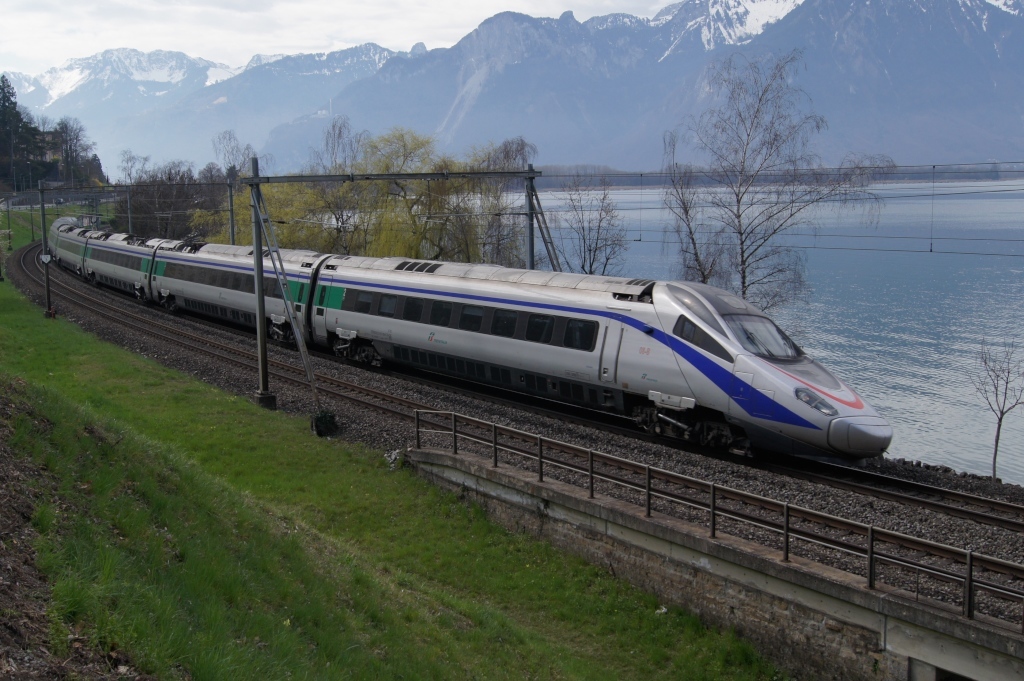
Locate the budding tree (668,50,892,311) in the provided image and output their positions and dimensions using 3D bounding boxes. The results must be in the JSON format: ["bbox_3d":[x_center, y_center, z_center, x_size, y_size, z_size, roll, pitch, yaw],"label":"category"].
[{"bbox_3d":[10.761,-4.324,37.828,8.960,14.220,8.060,2,10,16],"label":"budding tree"}]

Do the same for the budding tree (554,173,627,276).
[{"bbox_3d":[4.351,-4.443,51.986,3.970,9.590,3.970,0,9,5],"label":"budding tree"}]

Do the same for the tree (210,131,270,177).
[{"bbox_3d":[-26.793,-13.307,94.030,6.330,15.140,6.040,-3,10,-15],"label":"tree"}]

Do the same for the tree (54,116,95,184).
[{"bbox_3d":[-109.672,-47.338,235.169,10.020,17.200,10.020,-5,10,-24],"label":"tree"}]

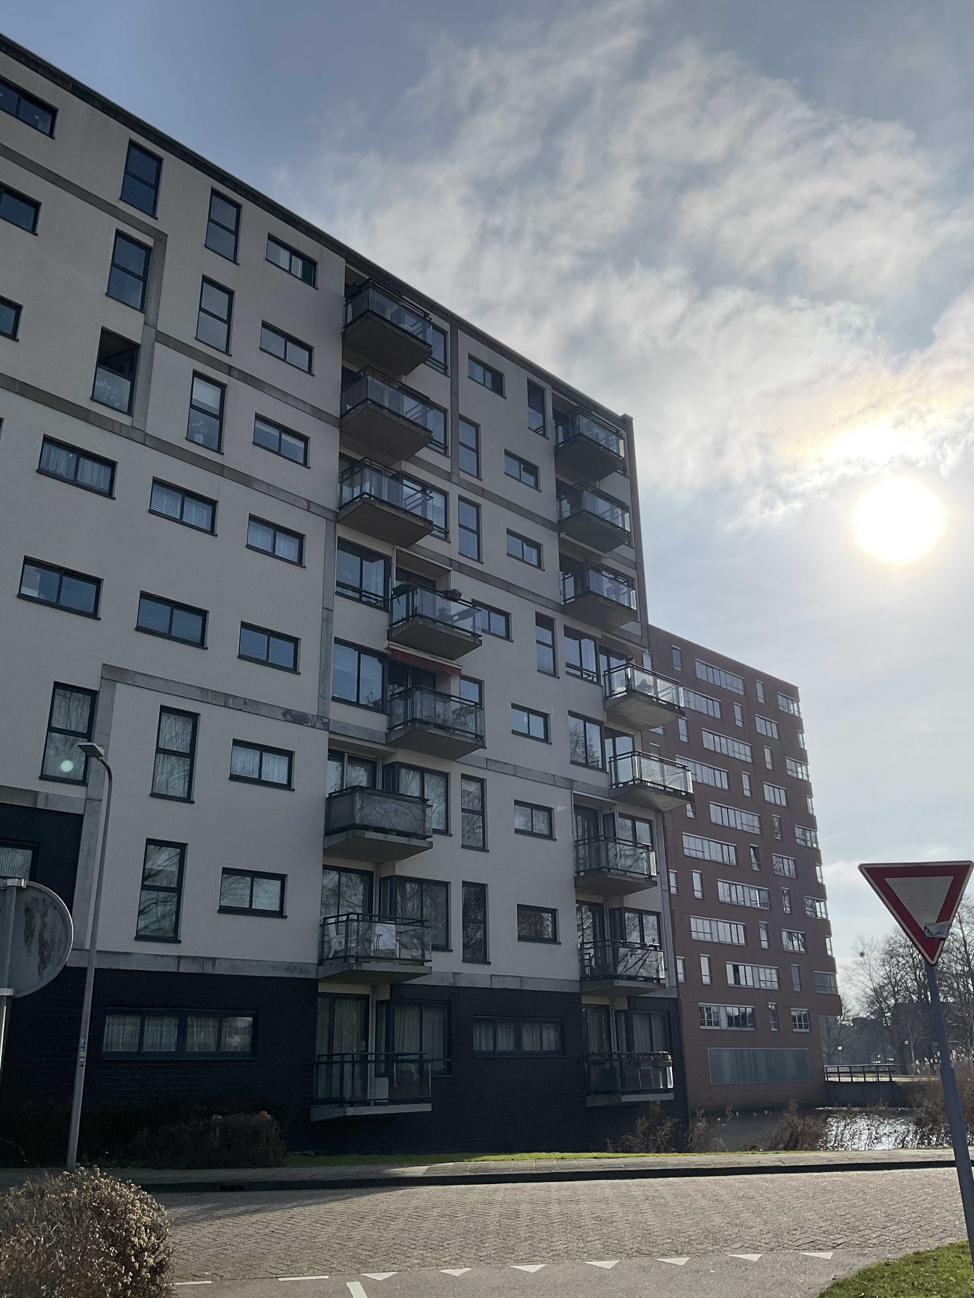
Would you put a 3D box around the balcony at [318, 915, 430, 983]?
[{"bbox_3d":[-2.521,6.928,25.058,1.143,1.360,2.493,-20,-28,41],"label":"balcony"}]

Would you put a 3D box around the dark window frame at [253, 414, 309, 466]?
[{"bbox_3d":[-4.982,-4.991,26.228,0.120,0.836,1.556,-20,-28,41],"label":"dark window frame"}]

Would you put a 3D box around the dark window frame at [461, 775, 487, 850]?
[{"bbox_3d":[-0.378,4.159,27.555,0.120,1.841,0.863,-20,-28,41],"label":"dark window frame"}]

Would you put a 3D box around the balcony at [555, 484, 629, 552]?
[{"bbox_3d":[3.391,-4.111,34.434,1.115,1.292,2.258,-20,-28,41],"label":"balcony"}]

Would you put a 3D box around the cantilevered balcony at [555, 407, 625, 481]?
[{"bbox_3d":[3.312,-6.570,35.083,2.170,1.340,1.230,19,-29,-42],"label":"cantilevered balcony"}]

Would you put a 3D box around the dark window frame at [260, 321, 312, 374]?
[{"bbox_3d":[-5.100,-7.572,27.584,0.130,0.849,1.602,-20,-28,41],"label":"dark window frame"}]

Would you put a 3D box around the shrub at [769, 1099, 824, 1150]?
[{"bbox_3d":[5.035,7.775,17.700,0.820,0.920,0.800,-1,-21,0],"label":"shrub"}]

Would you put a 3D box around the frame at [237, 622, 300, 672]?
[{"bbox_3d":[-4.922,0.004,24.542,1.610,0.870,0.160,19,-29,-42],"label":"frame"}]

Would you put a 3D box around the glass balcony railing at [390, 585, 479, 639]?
[{"bbox_3d":[-1.249,-0.788,27.445,2.243,0.827,1.077,19,-29,-41],"label":"glass balcony railing"}]

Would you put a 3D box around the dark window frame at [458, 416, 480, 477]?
[{"bbox_3d":[-0.527,-5.866,31.658,0.130,1.877,0.886,-21,-29,41],"label":"dark window frame"}]

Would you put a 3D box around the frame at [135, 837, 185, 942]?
[{"bbox_3d":[-6.281,4.664,20.955,0.120,1.888,0.886,-20,-28,41],"label":"frame"}]

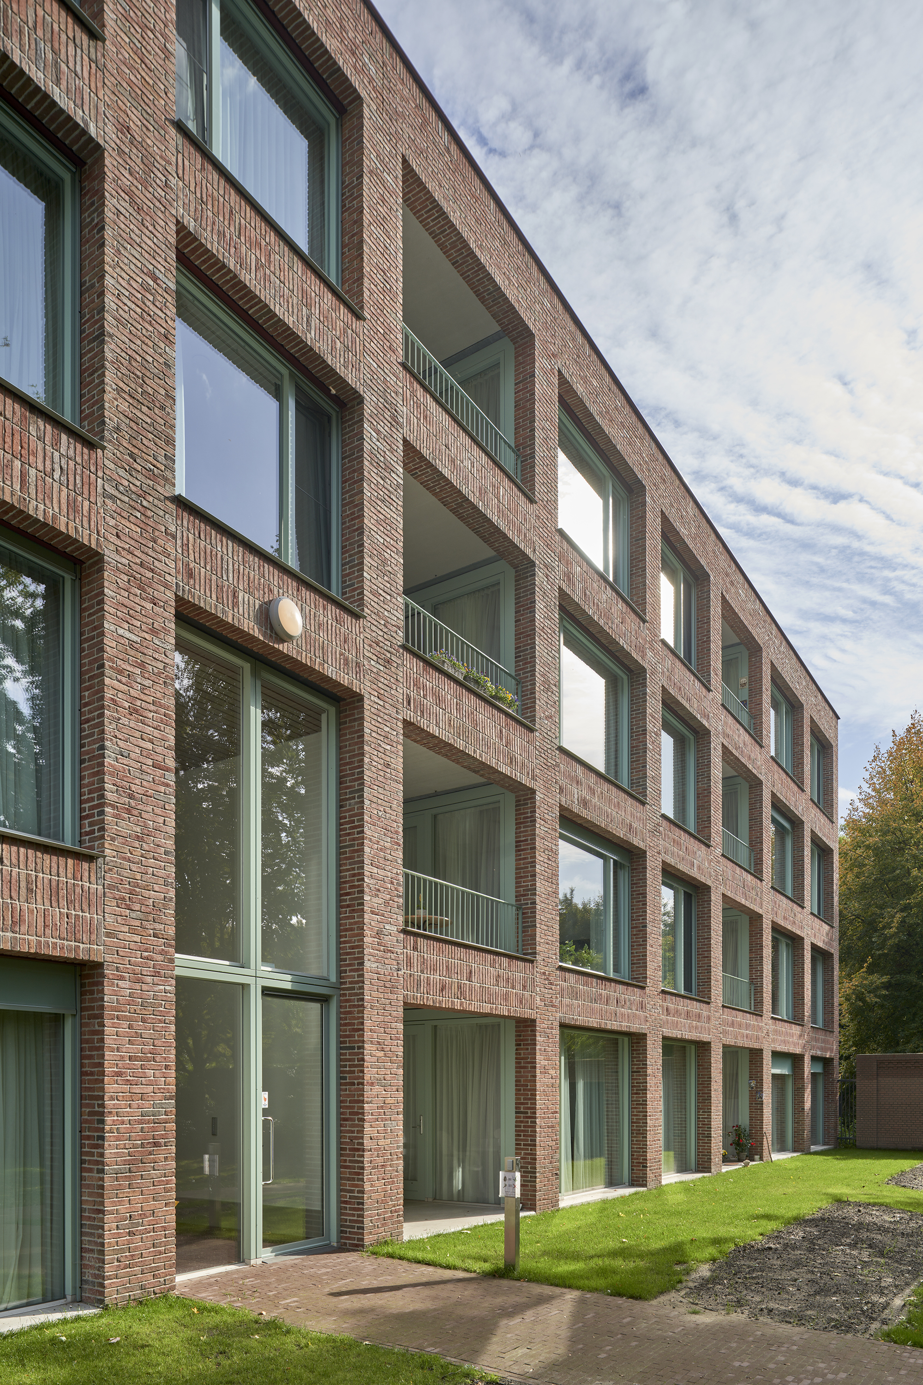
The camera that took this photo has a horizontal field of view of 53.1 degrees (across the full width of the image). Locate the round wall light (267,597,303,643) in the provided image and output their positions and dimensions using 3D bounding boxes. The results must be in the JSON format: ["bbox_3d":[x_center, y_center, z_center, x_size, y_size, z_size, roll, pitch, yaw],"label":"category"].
[{"bbox_3d":[-1.672,-0.697,8.804,0.120,0.320,0.320,-7,-13,33],"label":"round wall light"}]

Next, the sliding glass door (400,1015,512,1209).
[{"bbox_3d":[-0.115,5.539,12.282,2.000,2.450,0.140,-8,-13,34],"label":"sliding glass door"}]

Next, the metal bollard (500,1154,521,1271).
[{"bbox_3d":[0.410,4.386,7.779,0.170,0.980,0.130,-5,-12,23],"label":"metal bollard"}]

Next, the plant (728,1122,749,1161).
[{"bbox_3d":[5.911,9.568,19.621,0.470,0.780,0.470,-7,-13,33],"label":"plant"}]

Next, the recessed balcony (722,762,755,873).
[{"bbox_3d":[5.489,2.730,20.150,1.300,2.450,2.700,-7,-13,33],"label":"recessed balcony"}]

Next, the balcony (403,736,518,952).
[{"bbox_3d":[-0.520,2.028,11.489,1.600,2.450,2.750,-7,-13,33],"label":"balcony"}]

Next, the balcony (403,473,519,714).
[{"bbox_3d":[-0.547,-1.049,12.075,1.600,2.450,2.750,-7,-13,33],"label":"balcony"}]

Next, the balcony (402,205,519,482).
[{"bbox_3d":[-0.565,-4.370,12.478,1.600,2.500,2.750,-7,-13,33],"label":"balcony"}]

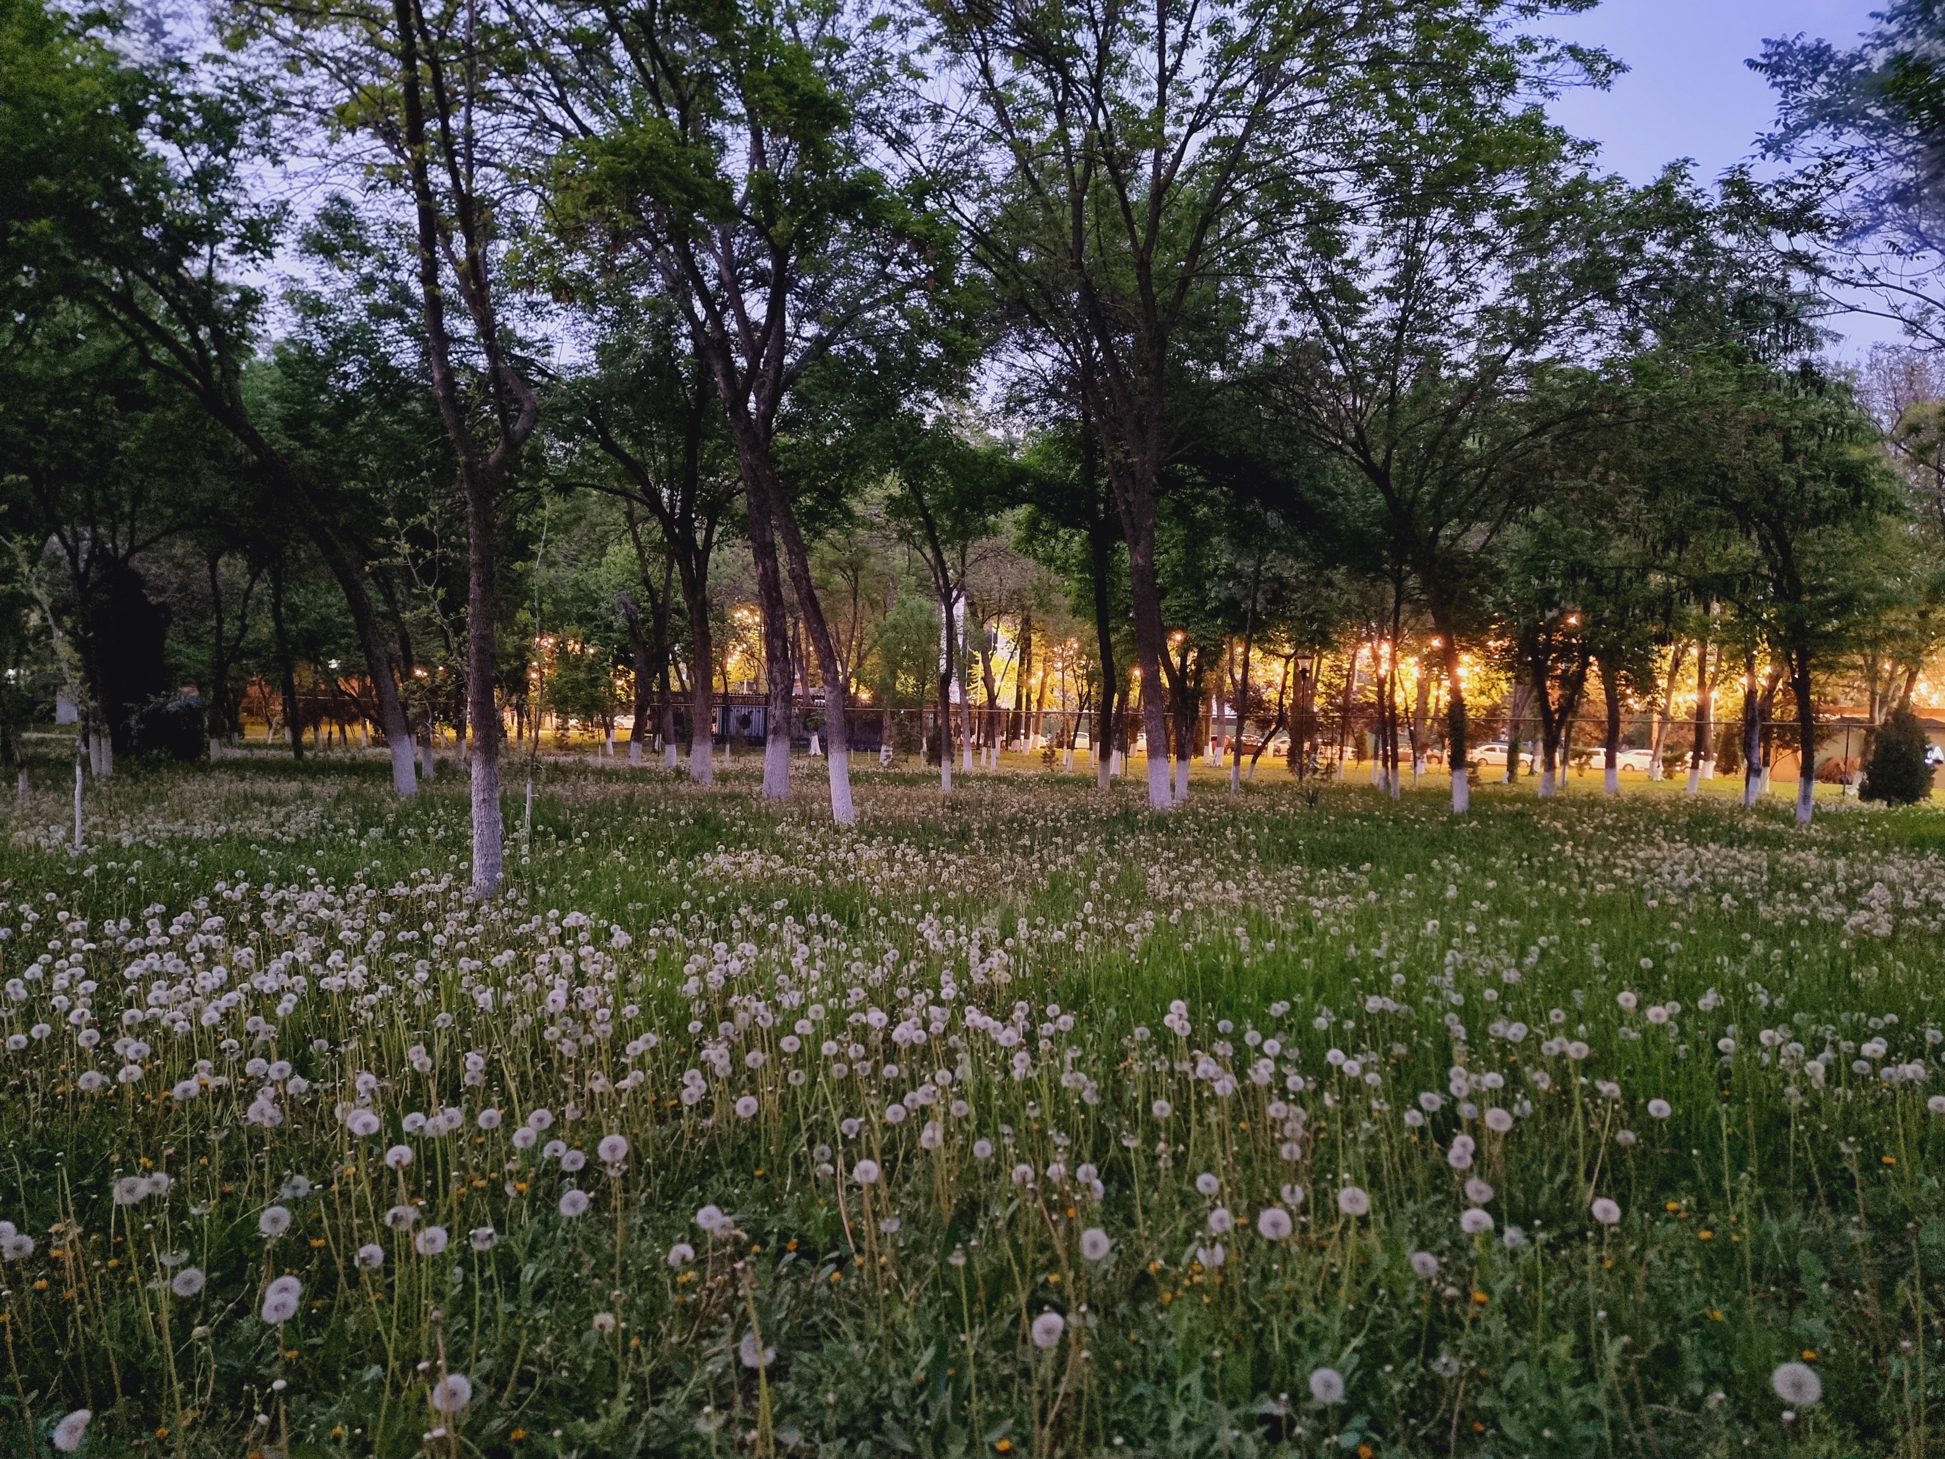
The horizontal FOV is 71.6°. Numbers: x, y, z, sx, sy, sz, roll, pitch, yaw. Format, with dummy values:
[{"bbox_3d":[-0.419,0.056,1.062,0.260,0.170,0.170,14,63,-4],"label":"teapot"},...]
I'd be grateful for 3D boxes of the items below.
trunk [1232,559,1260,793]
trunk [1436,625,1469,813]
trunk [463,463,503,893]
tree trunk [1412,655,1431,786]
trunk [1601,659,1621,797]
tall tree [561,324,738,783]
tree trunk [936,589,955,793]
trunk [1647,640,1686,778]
[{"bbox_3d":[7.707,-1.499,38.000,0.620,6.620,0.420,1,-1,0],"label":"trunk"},{"bbox_3d":[9.557,-0.196,26.800,0.580,3.780,0.450,1,-1,0],"label":"trunk"},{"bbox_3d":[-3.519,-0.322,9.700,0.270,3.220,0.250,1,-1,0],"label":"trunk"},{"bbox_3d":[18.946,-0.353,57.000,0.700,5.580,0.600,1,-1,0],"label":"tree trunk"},{"bbox_3d":[20.374,-0.048,43.000,0.580,4.450,0.500,1,-1,0],"label":"trunk"},{"bbox_3d":[-7.901,-4.295,33.000,4.600,11.340,4.200,1,-1,0],"label":"tall tree"},{"bbox_3d":[-0.651,-0.948,33.000,0.380,5.030,0.330,1,-1,0],"label":"tree trunk"},{"bbox_3d":[31.926,-0.838,62.000,1.450,6.560,0.800,1,-1,0],"label":"trunk"}]

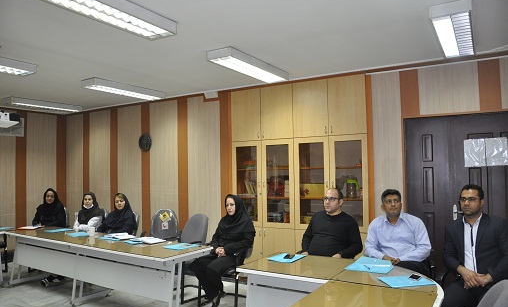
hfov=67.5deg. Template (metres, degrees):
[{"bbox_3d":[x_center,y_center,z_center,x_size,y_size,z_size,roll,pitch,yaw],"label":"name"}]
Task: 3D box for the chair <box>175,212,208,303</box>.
[{"bbox_3d":[-0.859,1.285,4.845,0.570,1.000,0.610,-3,-3,39],"label":"chair"}]

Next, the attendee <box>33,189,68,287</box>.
[{"bbox_3d":[-3.173,1.206,5.888,0.520,1.290,0.740,-1,-2,9],"label":"attendee"}]

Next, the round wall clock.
[{"bbox_3d":[-1.888,-0.188,6.557,0.310,0.310,0.045,-2,-2,31],"label":"round wall clock"}]

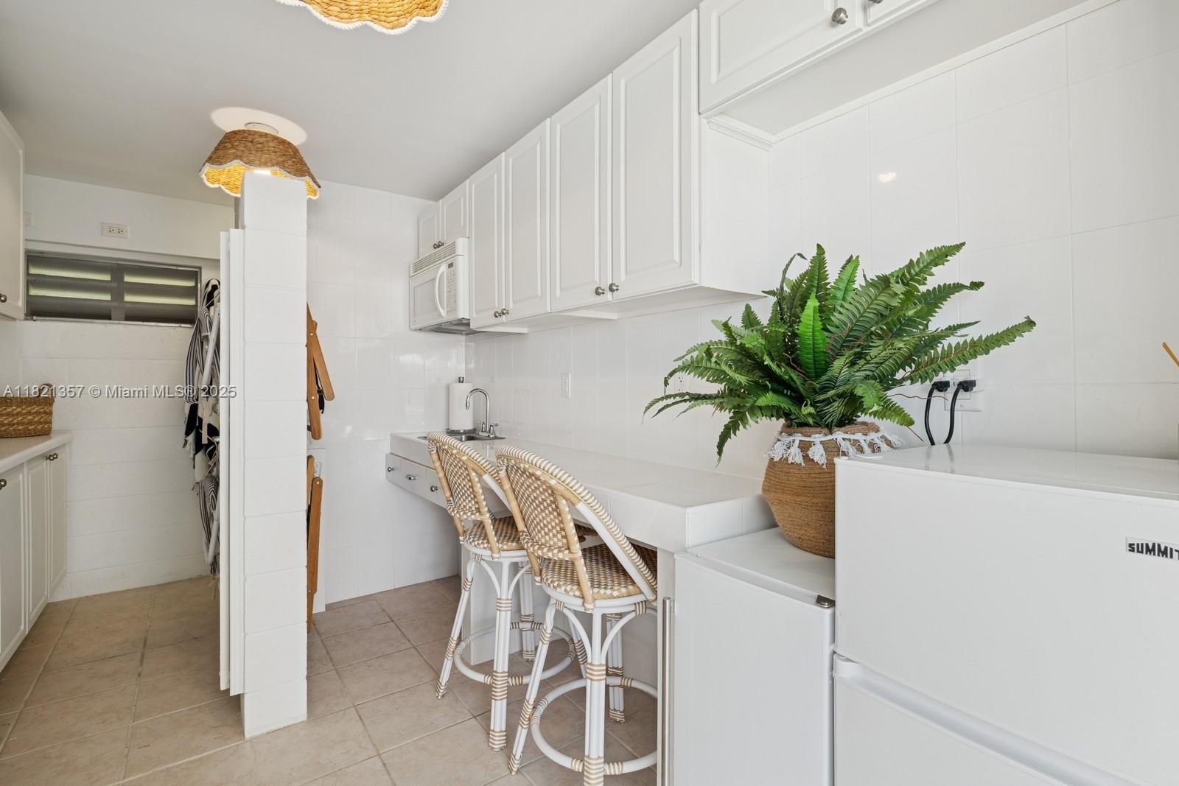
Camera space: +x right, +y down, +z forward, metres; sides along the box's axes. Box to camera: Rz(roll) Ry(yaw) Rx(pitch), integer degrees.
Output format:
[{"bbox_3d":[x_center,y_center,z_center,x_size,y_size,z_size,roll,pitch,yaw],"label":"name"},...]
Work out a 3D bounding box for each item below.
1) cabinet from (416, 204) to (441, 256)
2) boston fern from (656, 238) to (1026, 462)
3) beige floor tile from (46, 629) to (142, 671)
[{"bbox_3d":[-0.826,-0.937,3.183,0.320,0.283,0.375,0,0,-37],"label":"cabinet"},{"bbox_3d":[0.519,-0.100,1.237,0.560,0.500,0.720,0,1,-37],"label":"boston fern"},{"bbox_3d":[-2.314,1.205,2.473,0.335,0.010,0.335,0,1,-37],"label":"beige floor tile"}]

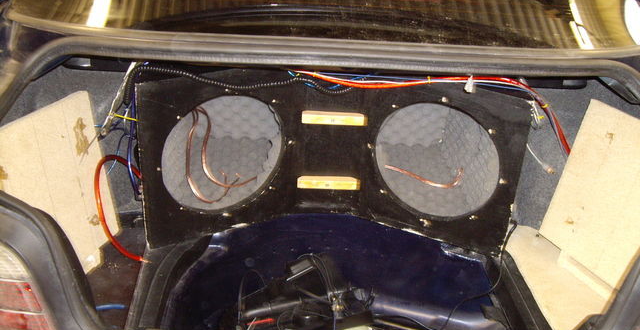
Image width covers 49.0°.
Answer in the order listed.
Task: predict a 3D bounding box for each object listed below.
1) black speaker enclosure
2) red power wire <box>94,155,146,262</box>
[{"bbox_3d":[0.019,-0.085,1.614,0.755,0.372,0.460,2,28,-3],"label":"black speaker enclosure"},{"bbox_3d":[-0.402,0.085,1.433,0.108,0.200,0.120,2,28,-3],"label":"red power wire"}]

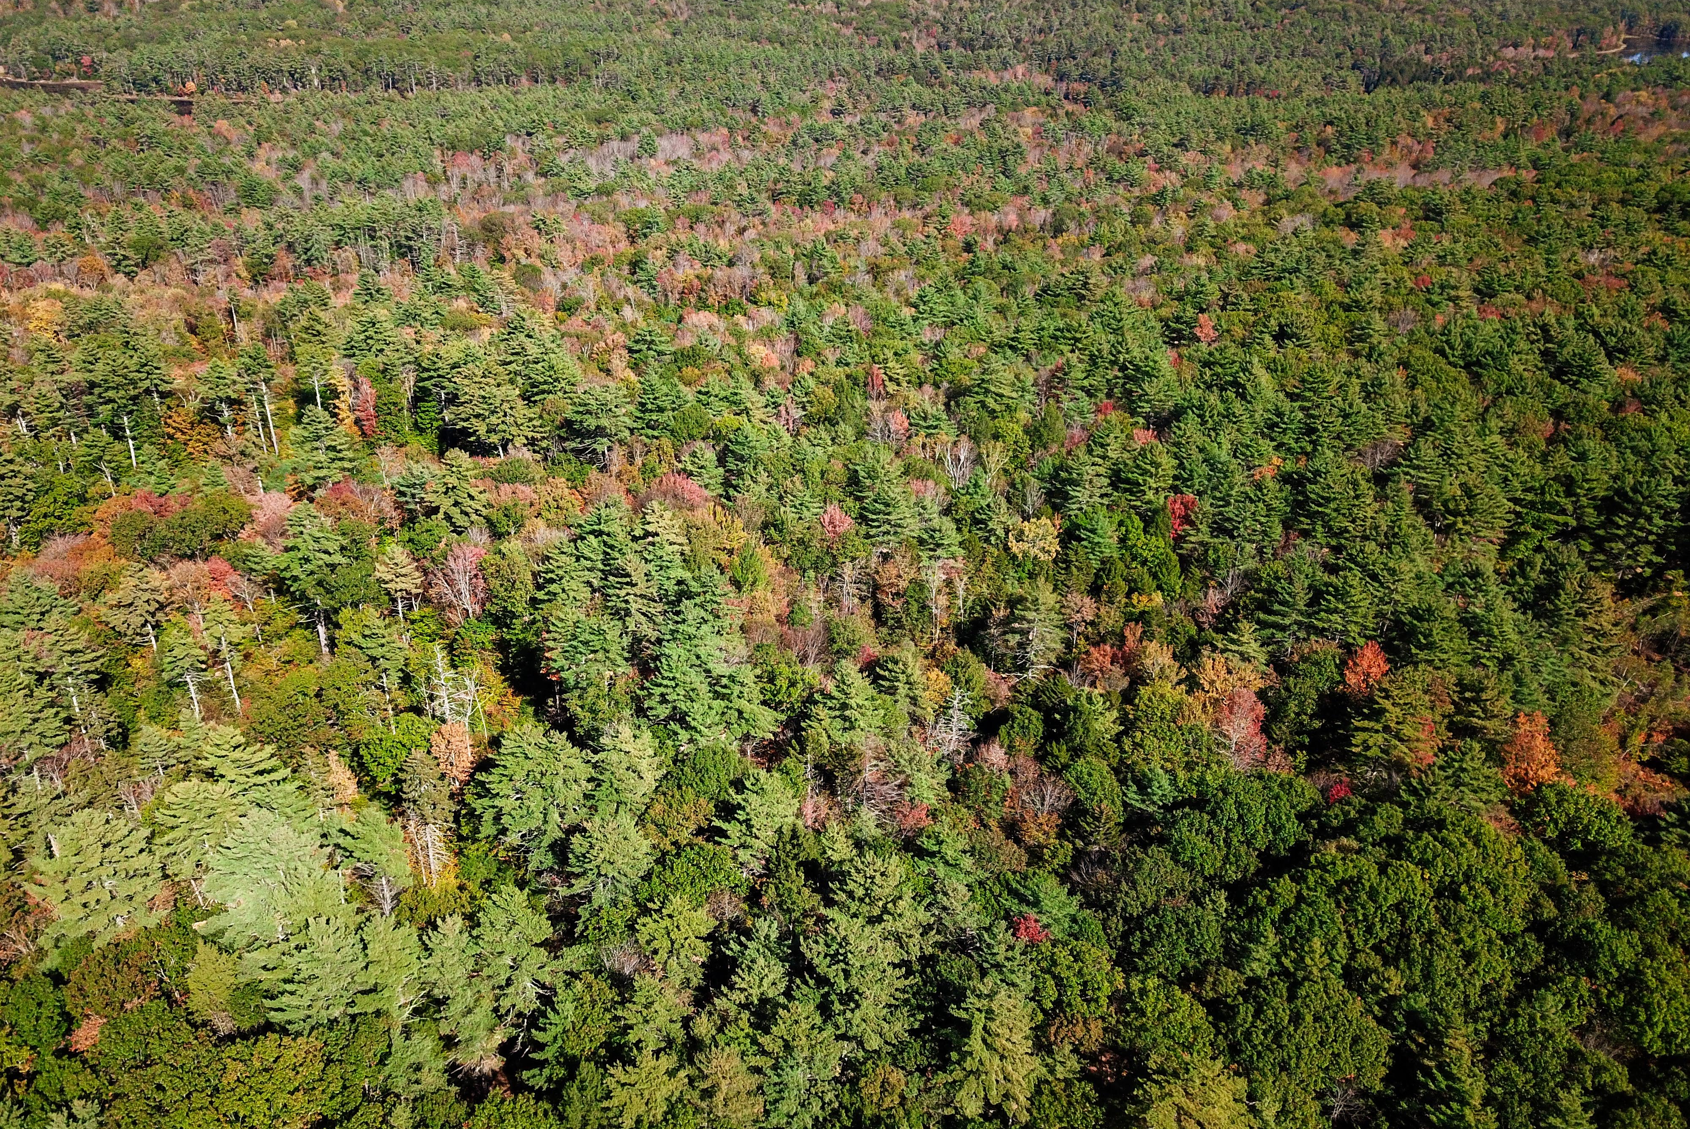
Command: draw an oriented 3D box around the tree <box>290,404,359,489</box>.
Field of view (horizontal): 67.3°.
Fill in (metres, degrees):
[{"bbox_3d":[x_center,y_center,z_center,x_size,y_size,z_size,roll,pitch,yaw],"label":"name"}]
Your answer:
[{"bbox_3d":[-86.650,-16.160,211.410,11.630,22.000,11.630,0,28,0],"label":"tree"}]

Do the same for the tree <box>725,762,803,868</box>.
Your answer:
[{"bbox_3d":[-8.420,28.810,130.010,8.210,20.000,8.210,0,28,0],"label":"tree"}]

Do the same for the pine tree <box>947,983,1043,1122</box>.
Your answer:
[{"bbox_3d":[12.320,42.120,105.290,7.350,20.000,7.350,0,28,0],"label":"pine tree"}]

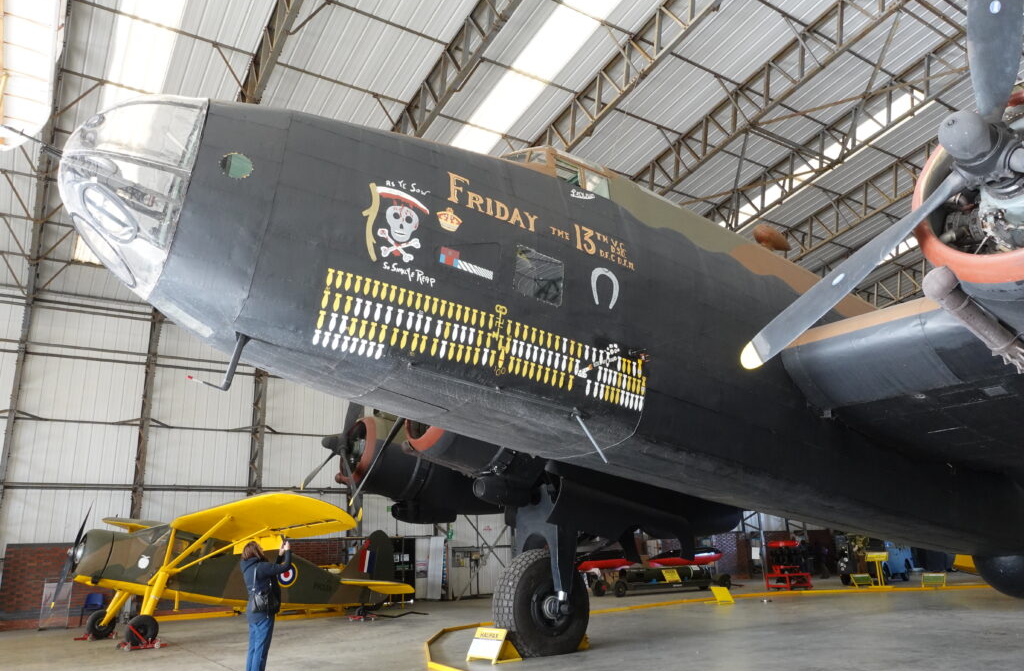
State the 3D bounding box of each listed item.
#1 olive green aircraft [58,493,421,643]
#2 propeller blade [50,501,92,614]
[{"bbox_3d":[-5.627,5.177,15.681,7.350,2.500,11.050,13,-23,-42],"label":"olive green aircraft"},{"bbox_3d":[-8.267,4.114,13.408,0.180,2.100,0.200,31,-44,-34],"label":"propeller blade"}]

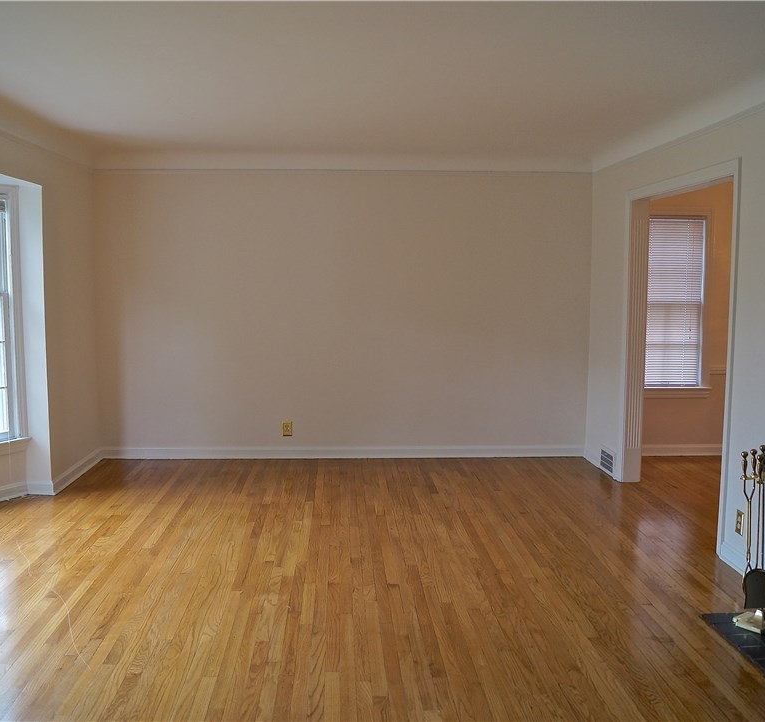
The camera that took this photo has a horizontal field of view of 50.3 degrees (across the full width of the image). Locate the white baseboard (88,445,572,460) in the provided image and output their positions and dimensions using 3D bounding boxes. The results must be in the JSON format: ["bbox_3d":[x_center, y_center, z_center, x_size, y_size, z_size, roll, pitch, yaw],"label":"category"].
[{"bbox_3d":[-0.291,0.748,6.676,3.952,0.100,0.022,0,6,-3],"label":"white baseboard"}]

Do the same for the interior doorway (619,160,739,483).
[{"bbox_3d":[1.837,-0.074,5.051,0.180,2.091,1.664,0,6,-3],"label":"interior doorway"}]

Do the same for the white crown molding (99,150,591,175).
[{"bbox_3d":[-0.279,-1.555,6.396,3.952,0.170,0.100,0,6,-3],"label":"white crown molding"}]

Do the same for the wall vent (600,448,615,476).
[{"bbox_3d":[1.700,0.760,6.206,0.030,0.160,0.337,0,6,-3],"label":"wall vent"}]

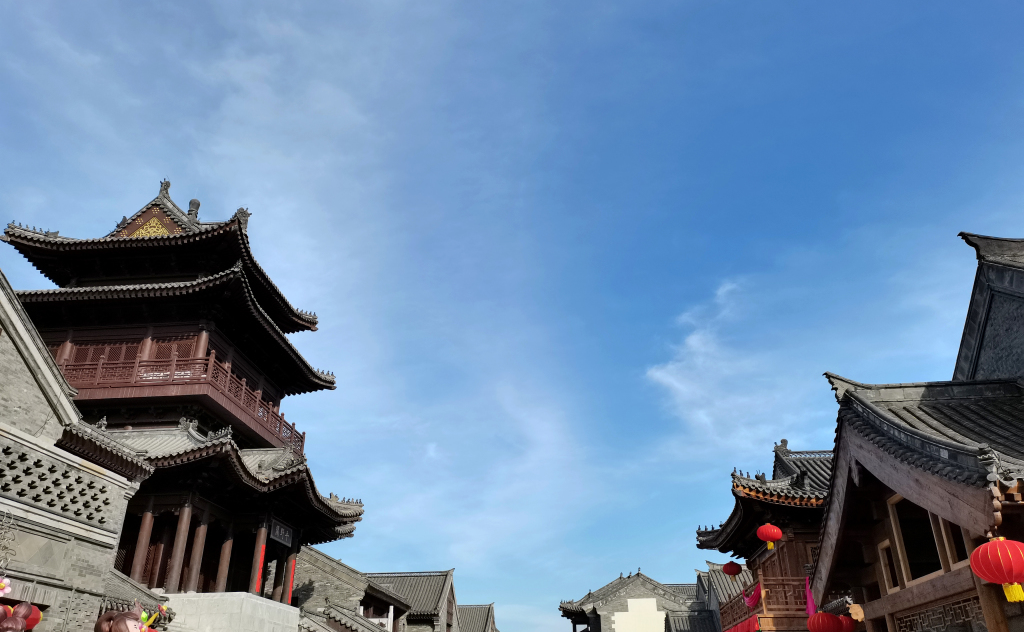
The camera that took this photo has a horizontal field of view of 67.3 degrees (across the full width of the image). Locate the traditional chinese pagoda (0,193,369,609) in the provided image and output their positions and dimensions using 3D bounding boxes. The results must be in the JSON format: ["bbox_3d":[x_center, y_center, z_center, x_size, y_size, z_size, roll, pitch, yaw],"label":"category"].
[{"bbox_3d":[-15.559,2.874,35.468,16.742,19.554,14.152,-3,-27,6],"label":"traditional chinese pagoda"}]

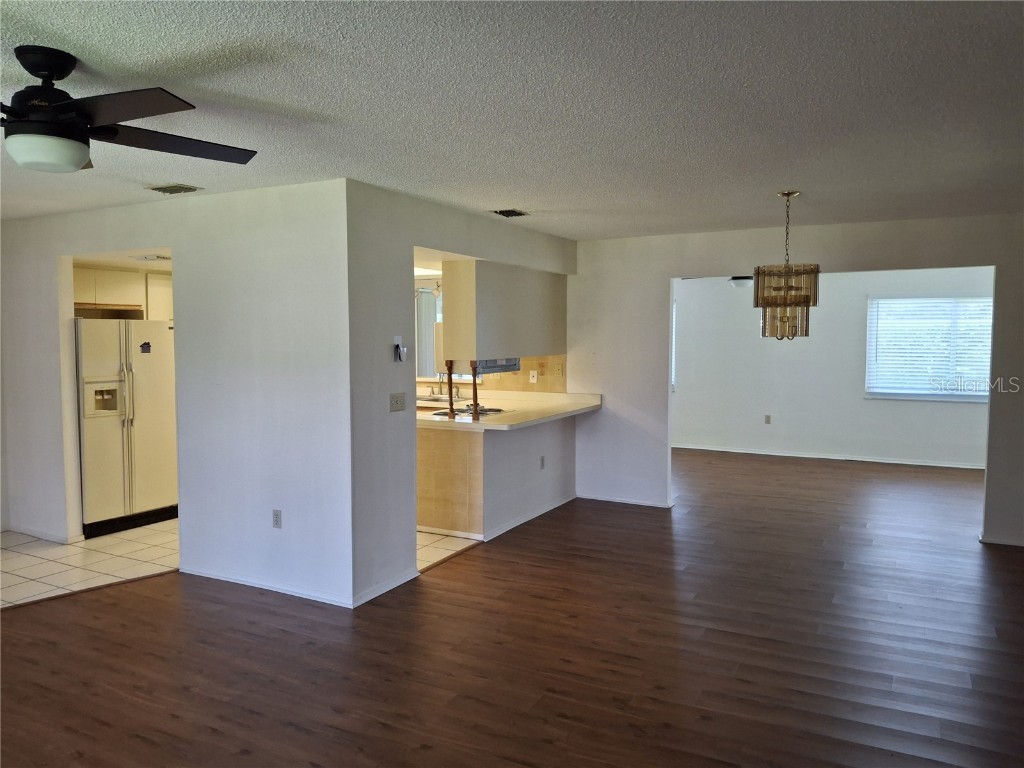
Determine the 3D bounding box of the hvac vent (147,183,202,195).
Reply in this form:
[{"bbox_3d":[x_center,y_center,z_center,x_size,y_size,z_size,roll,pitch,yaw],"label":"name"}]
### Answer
[{"bbox_3d":[-2.034,-1.167,4.454,0.310,0.025,0.189,2,4,27],"label":"hvac vent"}]

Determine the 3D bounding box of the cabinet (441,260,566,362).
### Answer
[{"bbox_3d":[0.000,-0.615,6.424,0.300,0.760,1.746,2,4,27],"label":"cabinet"}]

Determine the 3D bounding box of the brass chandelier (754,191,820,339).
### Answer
[{"bbox_3d":[1.715,-0.730,4.625,0.417,0.908,0.417,2,4,27],"label":"brass chandelier"}]

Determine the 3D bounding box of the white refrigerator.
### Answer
[{"bbox_3d":[-3.404,0.318,6.187,0.765,1.701,0.876,2,4,27],"label":"white refrigerator"}]

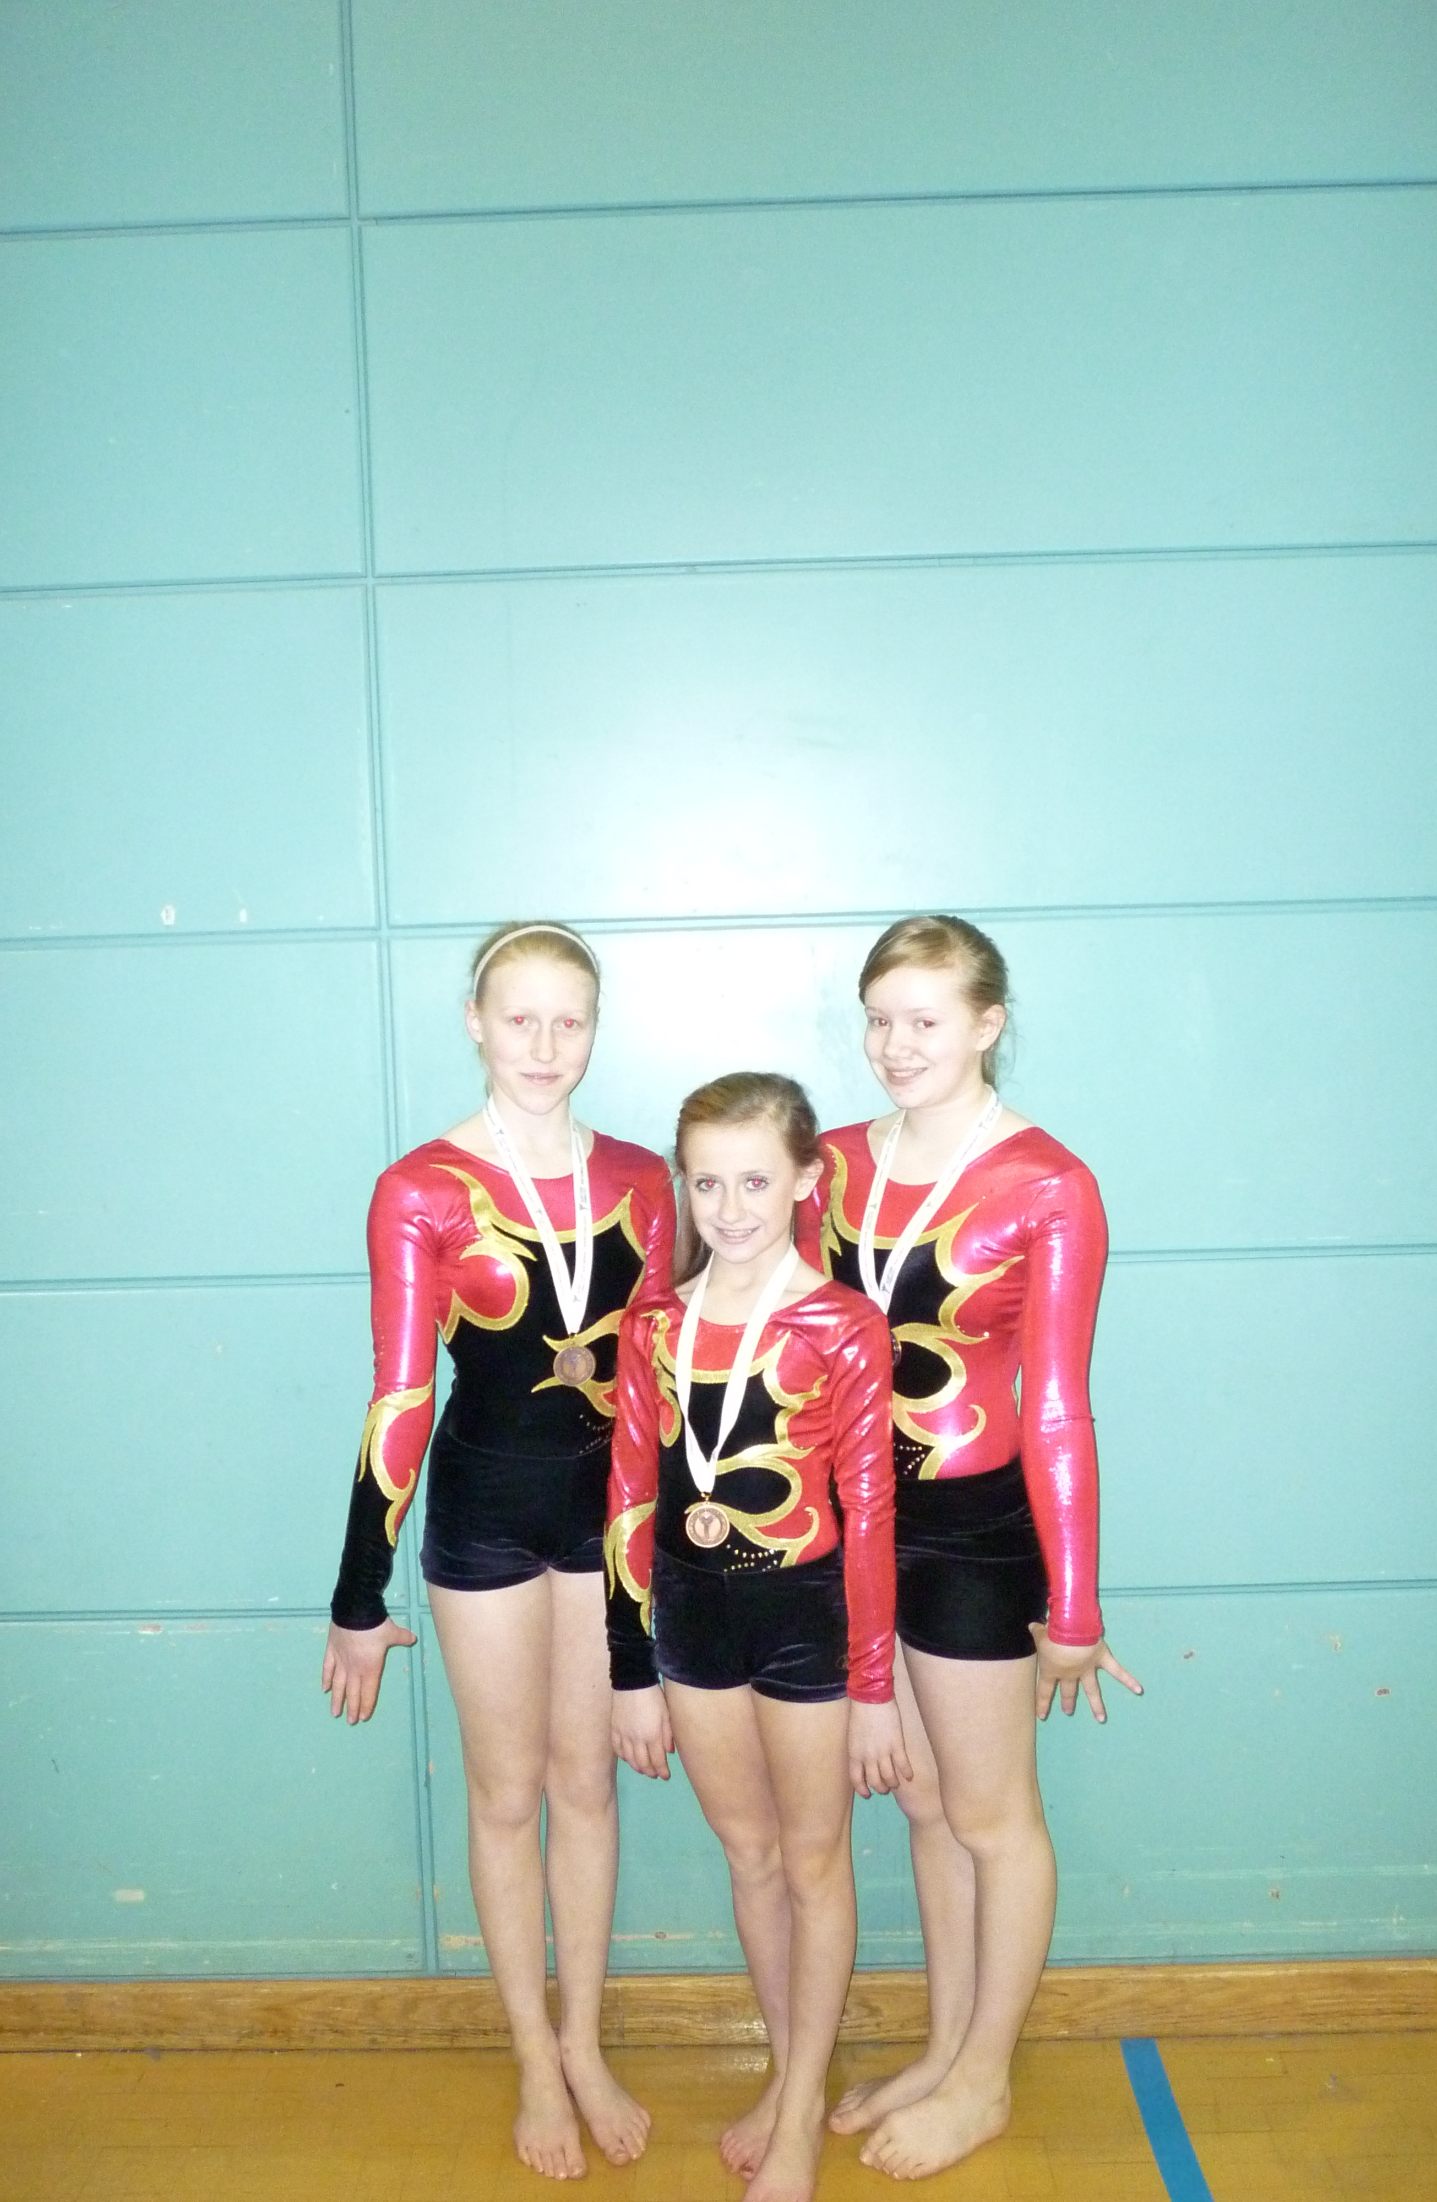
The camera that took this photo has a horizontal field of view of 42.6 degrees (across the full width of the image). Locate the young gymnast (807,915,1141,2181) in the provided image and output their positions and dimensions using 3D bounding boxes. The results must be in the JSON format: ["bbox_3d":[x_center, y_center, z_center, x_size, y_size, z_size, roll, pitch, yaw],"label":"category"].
[{"bbox_3d":[0.283,0.545,2.263,0.460,1.535,0.310,2,5,39],"label":"young gymnast"}]

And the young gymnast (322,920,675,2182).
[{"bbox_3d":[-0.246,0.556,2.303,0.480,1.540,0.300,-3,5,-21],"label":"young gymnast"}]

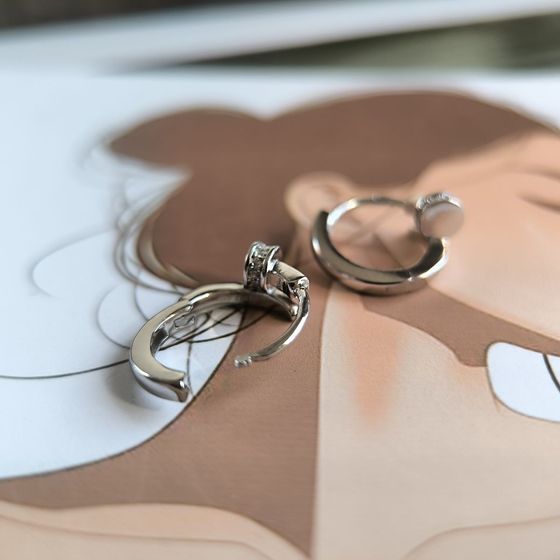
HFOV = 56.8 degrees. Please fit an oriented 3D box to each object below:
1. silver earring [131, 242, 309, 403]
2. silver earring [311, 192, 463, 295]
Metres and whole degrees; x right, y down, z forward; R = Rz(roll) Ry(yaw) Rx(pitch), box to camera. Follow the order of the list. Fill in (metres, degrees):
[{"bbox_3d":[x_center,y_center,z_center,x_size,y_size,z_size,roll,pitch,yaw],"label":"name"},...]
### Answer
[{"bbox_3d":[-0.006,0.004,0.056,0.020,0.006,0.011,-29,50,-29],"label":"silver earring"},{"bbox_3d":[0.014,-0.006,0.068,0.019,0.005,0.016,-12,43,-13],"label":"silver earring"}]

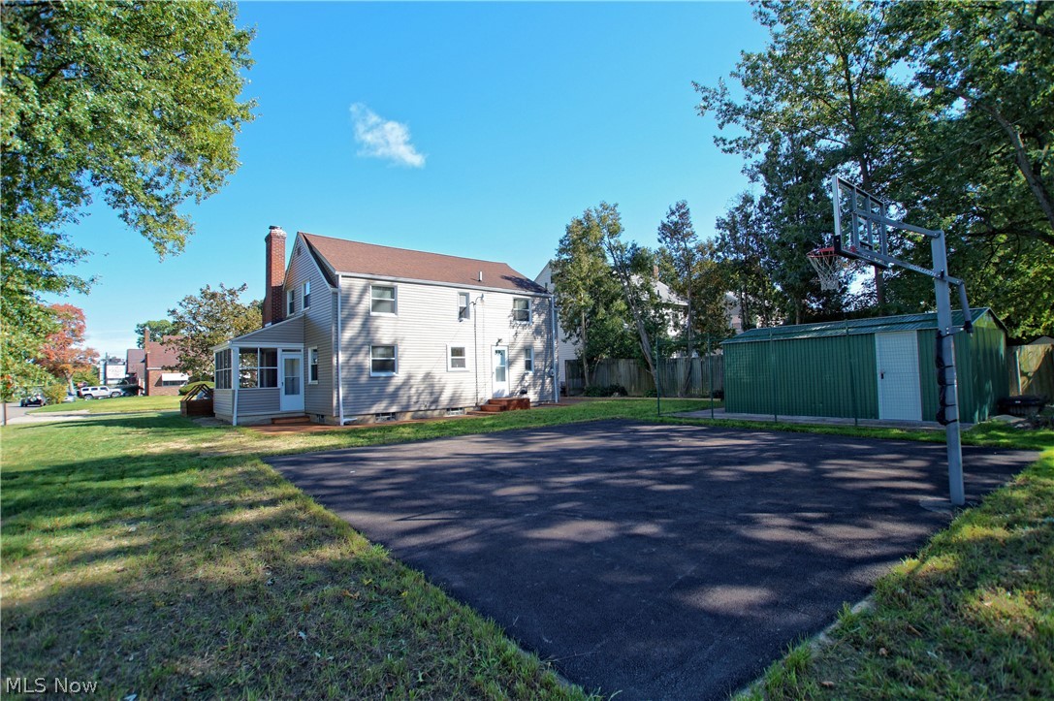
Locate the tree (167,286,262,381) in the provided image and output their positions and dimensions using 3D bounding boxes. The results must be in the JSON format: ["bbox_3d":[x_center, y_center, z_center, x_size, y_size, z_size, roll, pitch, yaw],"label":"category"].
[{"bbox_3d":[-17.775,-0.221,26.563,5.051,7.207,4.798,0,-3,-34],"label":"tree"}]

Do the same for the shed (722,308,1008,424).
[{"bbox_3d":[9.844,0.466,14.210,4.150,2.740,6.150,0,-3,-37],"label":"shed"}]

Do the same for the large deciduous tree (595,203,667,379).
[{"bbox_3d":[4.747,-2.309,21.416,3.265,9.087,3.102,-3,-3,13],"label":"large deciduous tree"}]

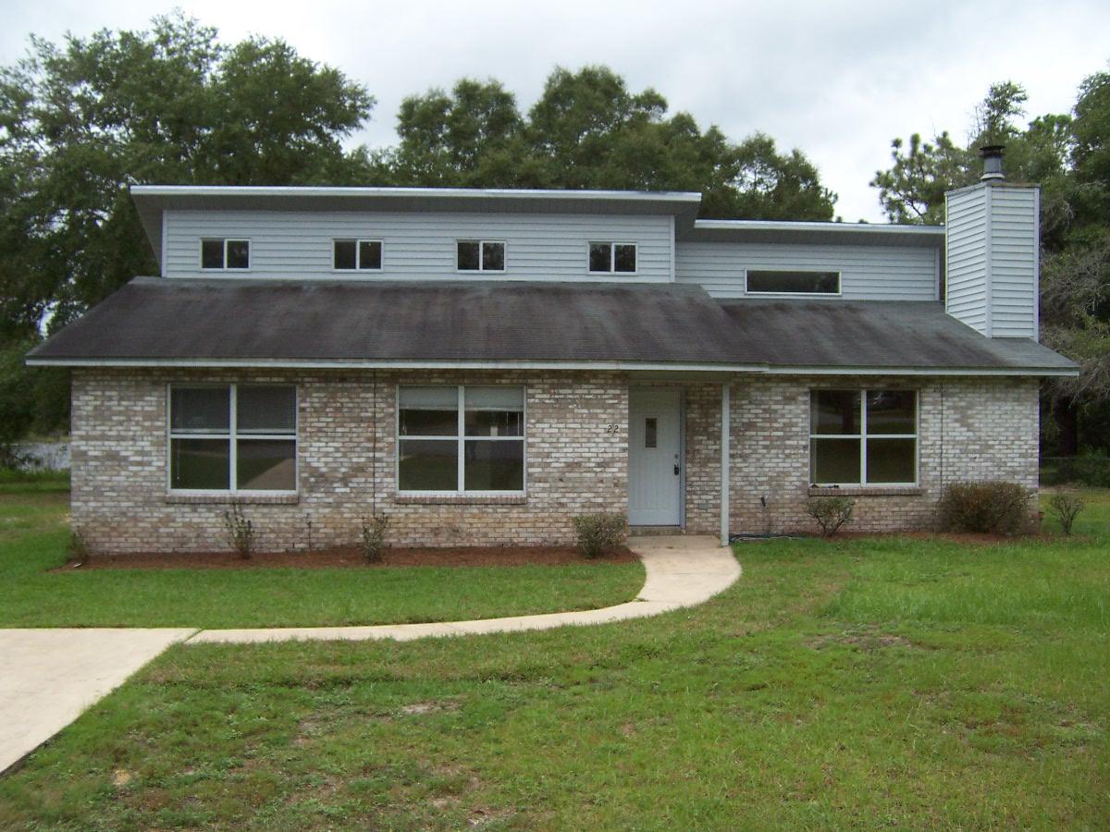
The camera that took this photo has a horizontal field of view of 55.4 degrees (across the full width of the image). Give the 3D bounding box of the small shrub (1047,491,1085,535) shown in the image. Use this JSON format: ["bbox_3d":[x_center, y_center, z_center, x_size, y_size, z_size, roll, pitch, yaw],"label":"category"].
[{"bbox_3d":[7.848,1.484,16.250,0.570,0.680,0.550,0,-1,0],"label":"small shrub"}]

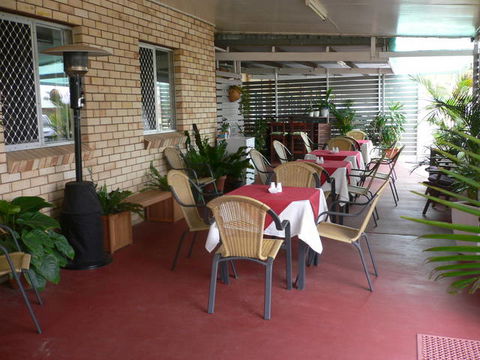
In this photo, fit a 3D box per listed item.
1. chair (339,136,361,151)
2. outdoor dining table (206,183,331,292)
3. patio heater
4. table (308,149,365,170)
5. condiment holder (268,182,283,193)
[{"bbox_3d":[2.144,-0.392,9.446,0.564,0.896,0.664,2,9,20],"label":"chair"},{"bbox_3d":[0.301,0.475,4.405,0.866,0.745,0.815,2,9,20],"label":"outdoor dining table"},{"bbox_3d":[-1.535,-0.237,4.780,0.664,2.134,0.664,2,9,20],"label":"patio heater"},{"bbox_3d":[1.526,-0.061,7.850,0.846,0.745,0.826,2,9,20],"label":"table"},{"bbox_3d":[0.314,0.067,4.304,0.121,0.091,0.070,2,9,20],"label":"condiment holder"}]

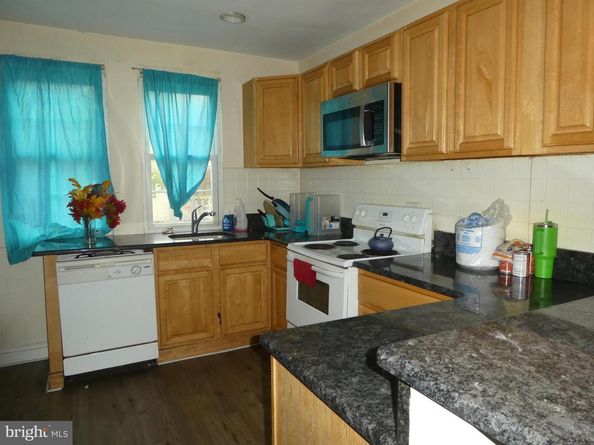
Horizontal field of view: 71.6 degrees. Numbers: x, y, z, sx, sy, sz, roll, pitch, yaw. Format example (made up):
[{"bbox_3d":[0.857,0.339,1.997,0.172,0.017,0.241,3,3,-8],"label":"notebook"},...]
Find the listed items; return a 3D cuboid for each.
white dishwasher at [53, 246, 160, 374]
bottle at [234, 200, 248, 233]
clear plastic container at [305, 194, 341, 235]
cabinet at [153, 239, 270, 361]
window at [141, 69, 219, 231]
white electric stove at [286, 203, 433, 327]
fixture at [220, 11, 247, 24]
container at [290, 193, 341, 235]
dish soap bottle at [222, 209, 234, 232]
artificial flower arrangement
[{"bbox_3d":[-1.425,0.607,3.113,0.604,0.850,0.620,-3,7,-27],"label":"white dishwasher"},{"bbox_3d":[-0.493,-0.069,3.713,0.115,0.295,0.075,-2,7,-18],"label":"bottle"},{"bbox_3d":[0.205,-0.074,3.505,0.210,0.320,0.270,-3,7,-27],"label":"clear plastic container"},{"bbox_3d":[-0.762,0.581,3.479,0.915,0.885,0.620,-3,7,-27],"label":"cabinet"},{"bbox_3d":[-0.963,-0.638,3.514,0.620,1.215,0.090,-3,7,-27],"label":"window"},{"bbox_3d":[0.382,0.494,2.797,0.685,1.195,0.757,-3,7,-27],"label":"white electric stove"},{"bbox_3d":[-0.450,-1.427,2.886,0.180,0.030,0.180,0,6,0],"label":"fixture"},{"bbox_3d":[0.162,-0.082,3.577,0.220,0.330,0.470,-3,7,-27],"label":"container"},{"bbox_3d":[-0.607,-0.016,3.665,0.100,0.210,0.065,-2,7,-18],"label":"dish soap bottle"},{"bbox_3d":[-1.438,-0.141,2.968,0.350,0.380,0.380,-3,7,-27],"label":"artificial flower arrangement"}]

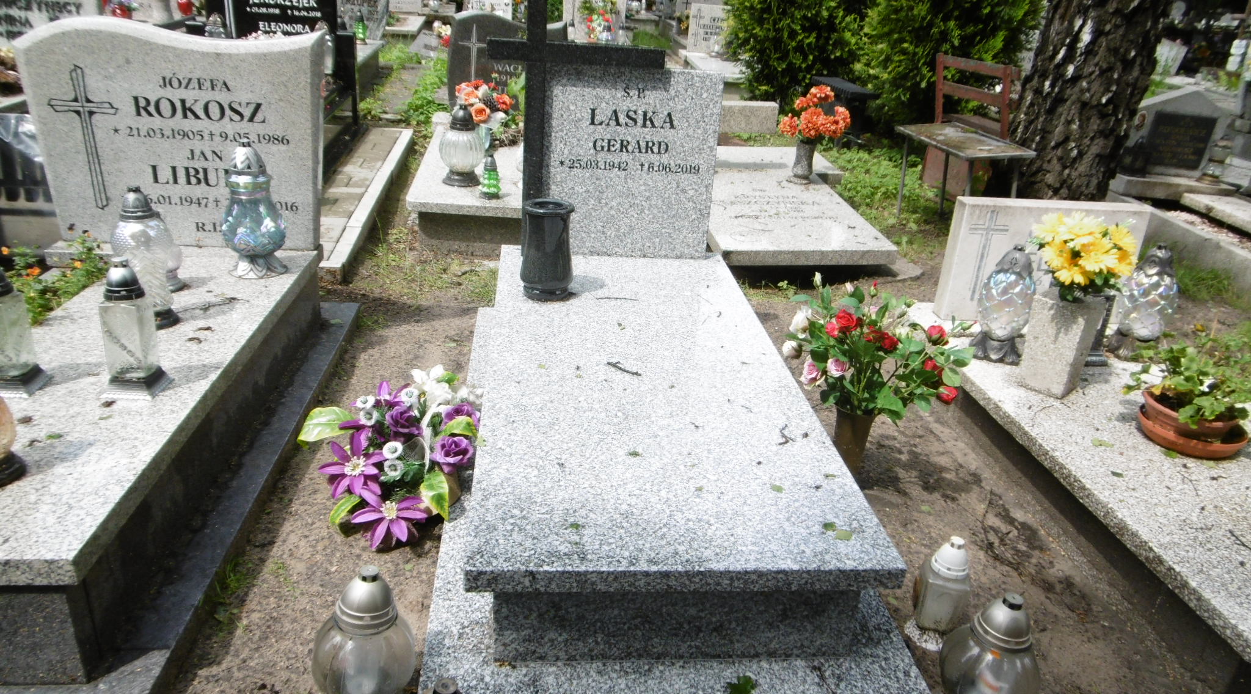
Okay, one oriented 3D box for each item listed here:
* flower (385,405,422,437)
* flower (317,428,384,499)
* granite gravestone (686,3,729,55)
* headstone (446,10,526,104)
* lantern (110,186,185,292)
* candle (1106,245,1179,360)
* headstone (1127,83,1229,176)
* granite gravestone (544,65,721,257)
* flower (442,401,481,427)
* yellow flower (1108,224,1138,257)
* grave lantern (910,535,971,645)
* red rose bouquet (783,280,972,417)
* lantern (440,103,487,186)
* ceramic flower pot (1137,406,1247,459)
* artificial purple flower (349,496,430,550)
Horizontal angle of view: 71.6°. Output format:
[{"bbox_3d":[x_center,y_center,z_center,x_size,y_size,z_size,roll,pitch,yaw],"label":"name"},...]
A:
[{"bbox_3d":[-0.546,0.182,2.141,0.089,0.063,0.085,-1,65,-1],"label":"flower"},{"bbox_3d":[-0.656,0.279,2.090,0.160,0.060,0.160,2,66,-5],"label":"flower"},{"bbox_3d":[1.195,-4.082,11.131,0.700,0.600,0.100,1,23,-7],"label":"granite gravestone"},{"bbox_3d":[-0.732,-1.750,5.412,0.742,0.629,0.097,1,25,-7],"label":"headstone"},{"bbox_3d":[-1.166,-0.242,2.103,0.153,0.310,0.153,1,25,-7],"label":"lantern"},{"bbox_3d":[1.669,-0.147,2.764,0.165,0.345,0.165,2,25,-7],"label":"candle"},{"bbox_3d":[3.534,-1.418,5.657,0.680,0.570,0.120,7,25,6],"label":"headstone"},{"bbox_3d":[0.003,-0.615,2.904,0.596,0.615,0.080,1,18,-7],"label":"granite gravestone"},{"bbox_3d":[-0.421,0.181,2.220,0.100,0.080,0.095,0,25,-11],"label":"flower"},{"bbox_3d":[1.458,-0.315,2.542,0.050,0.100,0.100,-41,41,-15],"label":"yellow flower"},{"bbox_3d":[0.631,0.467,1.707,0.095,0.215,0.095,1,23,-7],"label":"grave lantern"},{"bbox_3d":[0.611,0.003,2.100,0.440,0.330,0.380,1,23,-7],"label":"red rose bouquet"},{"bbox_3d":[-0.734,-0.923,3.934,0.204,0.344,0.204,1,25,-7],"label":"lantern"},{"bbox_3d":[1.440,0.187,2.196,0.240,0.100,0.240,1,23,-7],"label":"ceramic flower pot"},{"bbox_3d":[-0.531,0.392,1.951,0.167,0.073,0.141,-1,65,-1],"label":"artificial purple flower"}]

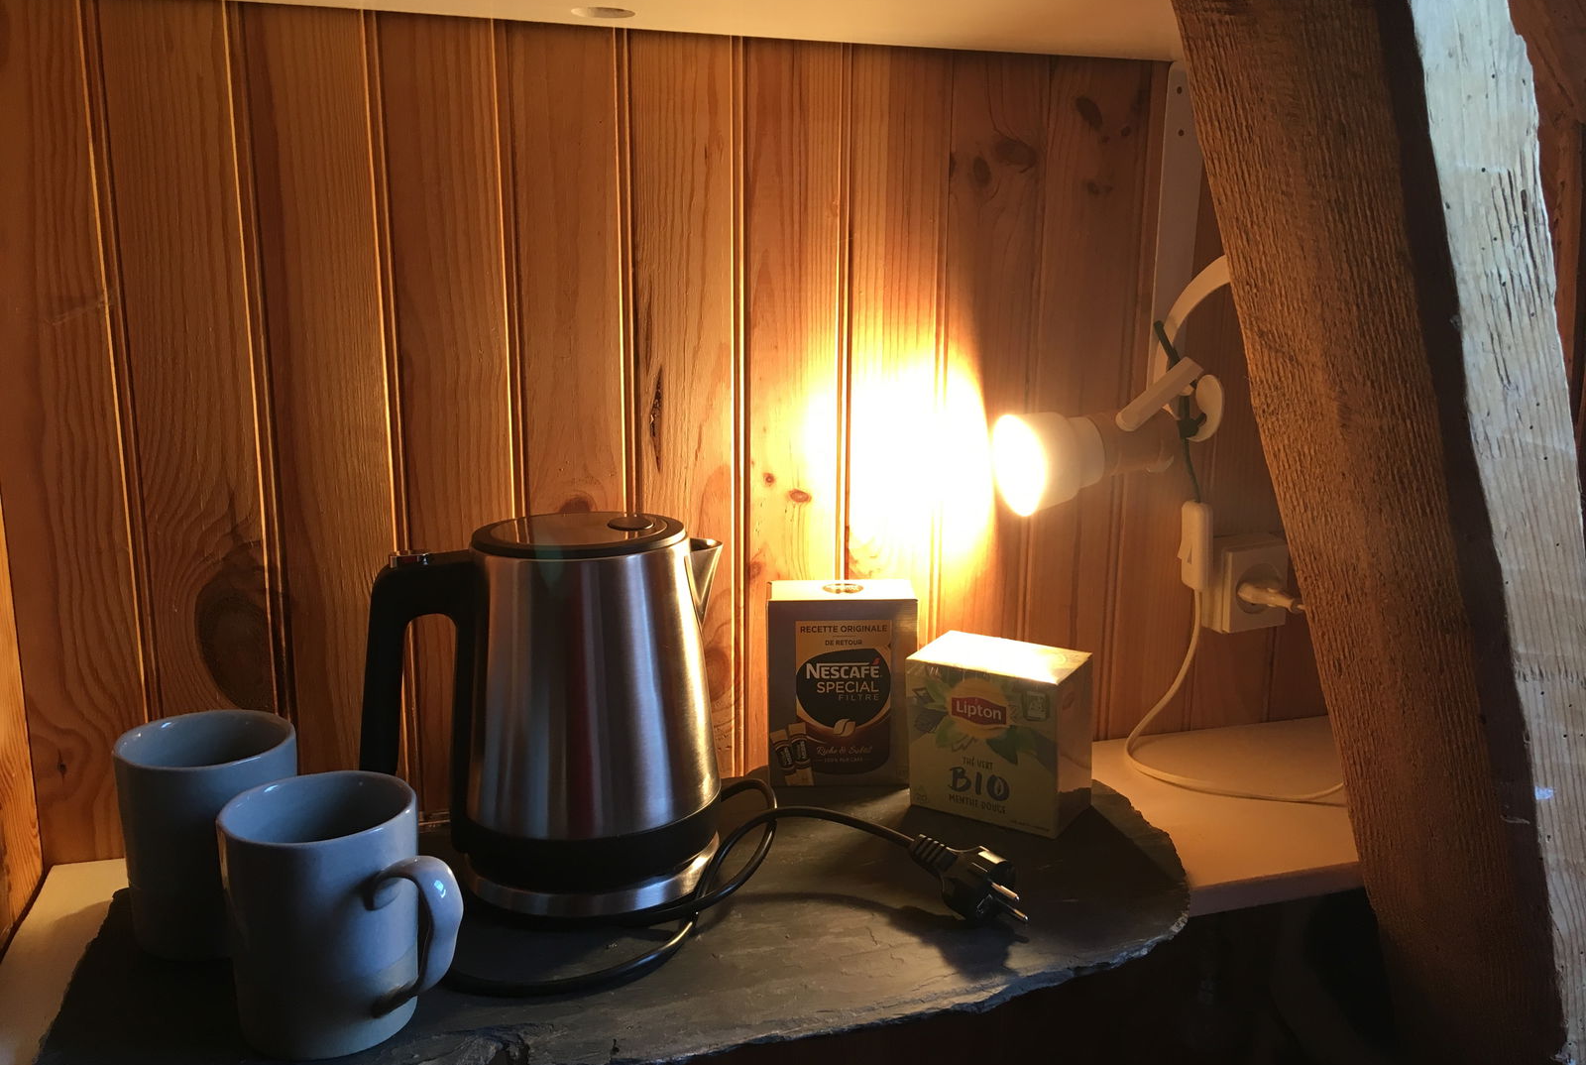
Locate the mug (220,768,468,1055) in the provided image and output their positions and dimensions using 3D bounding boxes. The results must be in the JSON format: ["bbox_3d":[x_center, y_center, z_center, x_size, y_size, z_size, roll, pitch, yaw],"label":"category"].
[{"bbox_3d":[-0.201,0.177,0.609,0.122,0.103,0.086,6,13,27],"label":"mug"}]

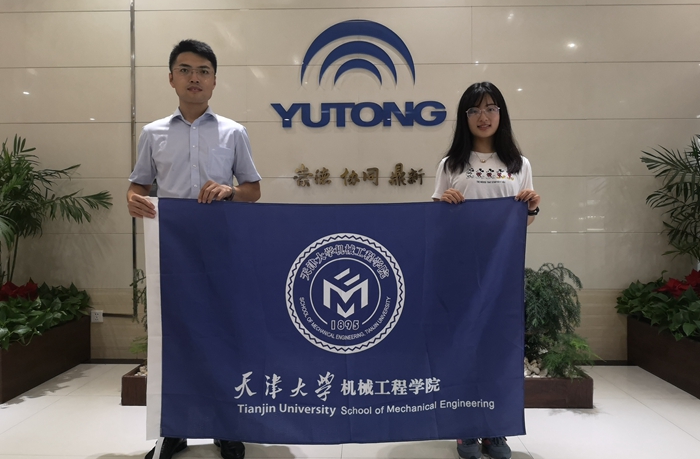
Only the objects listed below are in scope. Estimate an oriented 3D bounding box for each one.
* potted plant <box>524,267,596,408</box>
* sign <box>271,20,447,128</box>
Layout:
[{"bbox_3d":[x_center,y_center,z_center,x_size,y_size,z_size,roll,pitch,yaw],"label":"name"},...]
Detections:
[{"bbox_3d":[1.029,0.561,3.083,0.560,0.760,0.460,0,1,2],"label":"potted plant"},{"bbox_3d":[0.059,-1.047,3.672,1.189,0.727,0.050,0,1,2],"label":"sign"}]

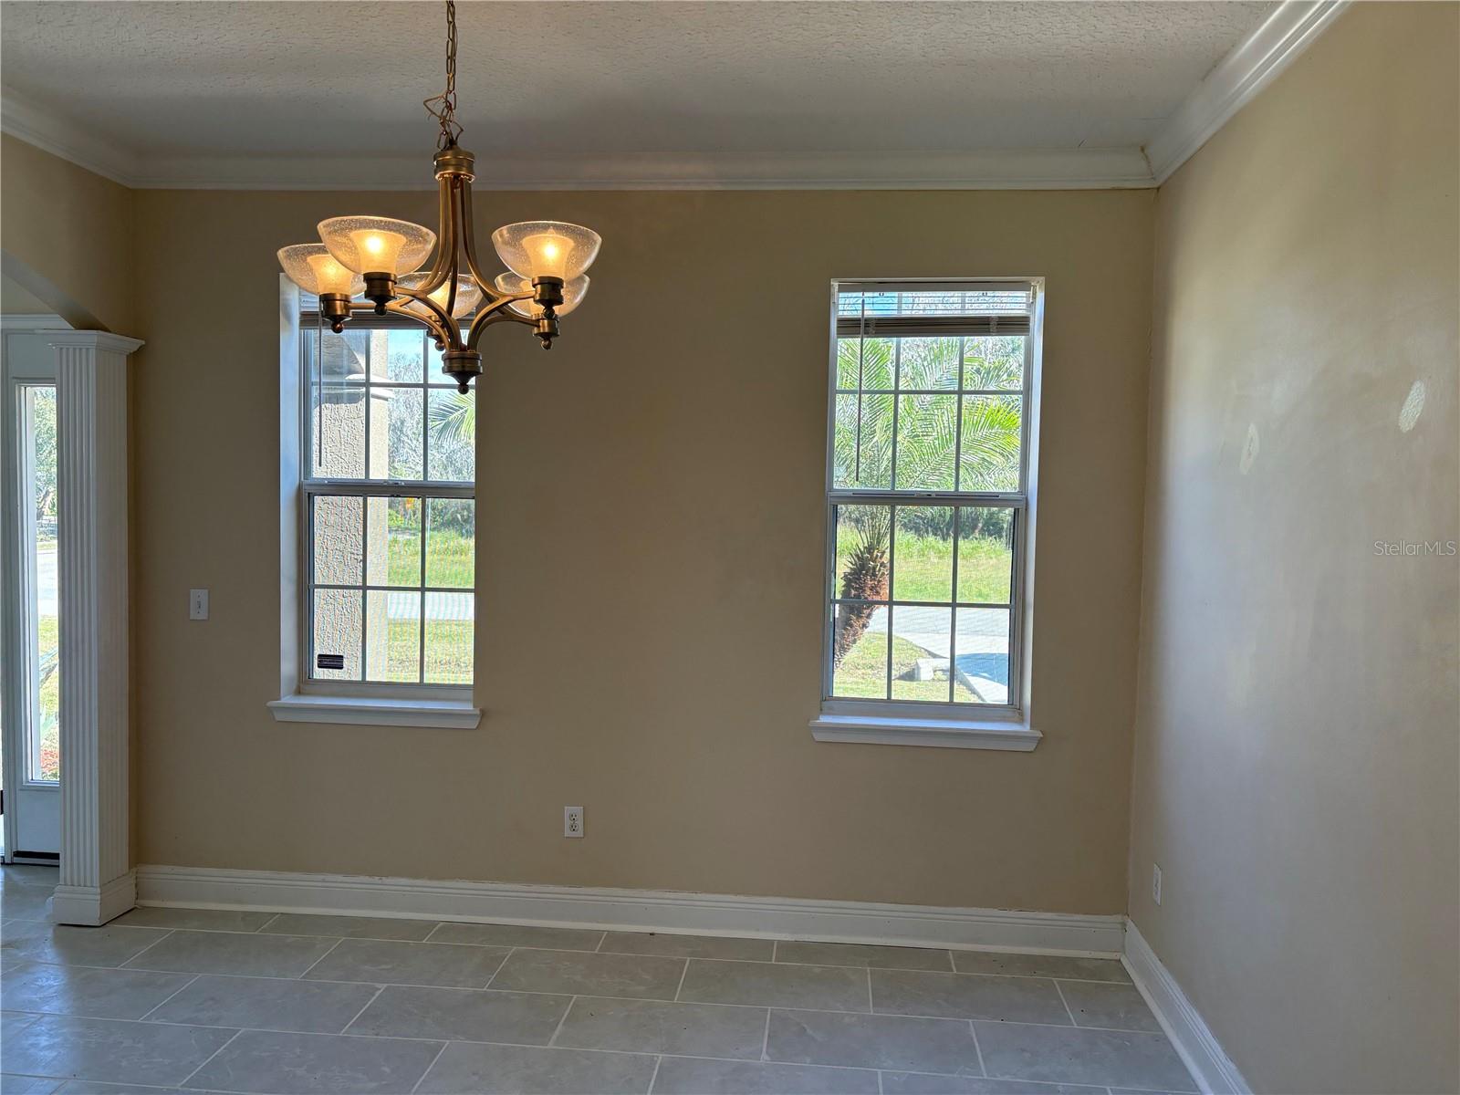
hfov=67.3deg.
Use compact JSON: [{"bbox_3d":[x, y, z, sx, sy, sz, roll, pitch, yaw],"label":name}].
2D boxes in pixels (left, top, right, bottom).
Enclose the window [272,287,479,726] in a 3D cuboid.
[{"bbox_3d":[-1.267,-0.169,4.010,0.775,1.620,0.190,1,3,5],"label":"window"}]

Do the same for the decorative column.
[{"bbox_3d":[-2.317,0.296,3.992,0.234,2.119,0.254,1,3,5],"label":"decorative column"}]

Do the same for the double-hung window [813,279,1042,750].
[{"bbox_3d":[0.701,-0.119,3.846,0.775,1.620,0.190,1,3,5],"label":"double-hung window"}]

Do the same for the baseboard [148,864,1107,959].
[{"bbox_3d":[-0.429,1.322,3.987,3.633,0.148,0.028,1,3,5],"label":"baseboard"}]

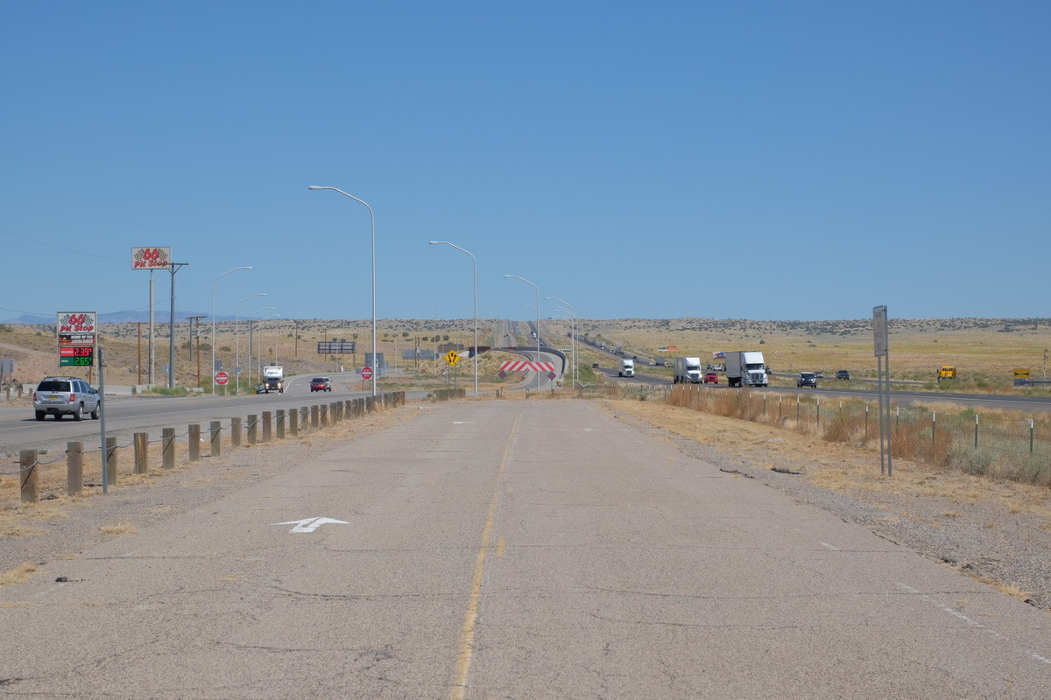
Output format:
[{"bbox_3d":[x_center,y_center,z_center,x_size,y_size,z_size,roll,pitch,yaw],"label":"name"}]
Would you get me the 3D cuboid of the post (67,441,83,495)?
[{"bbox_3d":[-6.391,1.697,31.100,0.180,0.760,0.180,0,0,1],"label":"post"}]

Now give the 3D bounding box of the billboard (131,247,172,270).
[{"bbox_3d":[-38.373,-9.421,225.000,4.050,2.280,0.600,0,0,5],"label":"billboard"}]

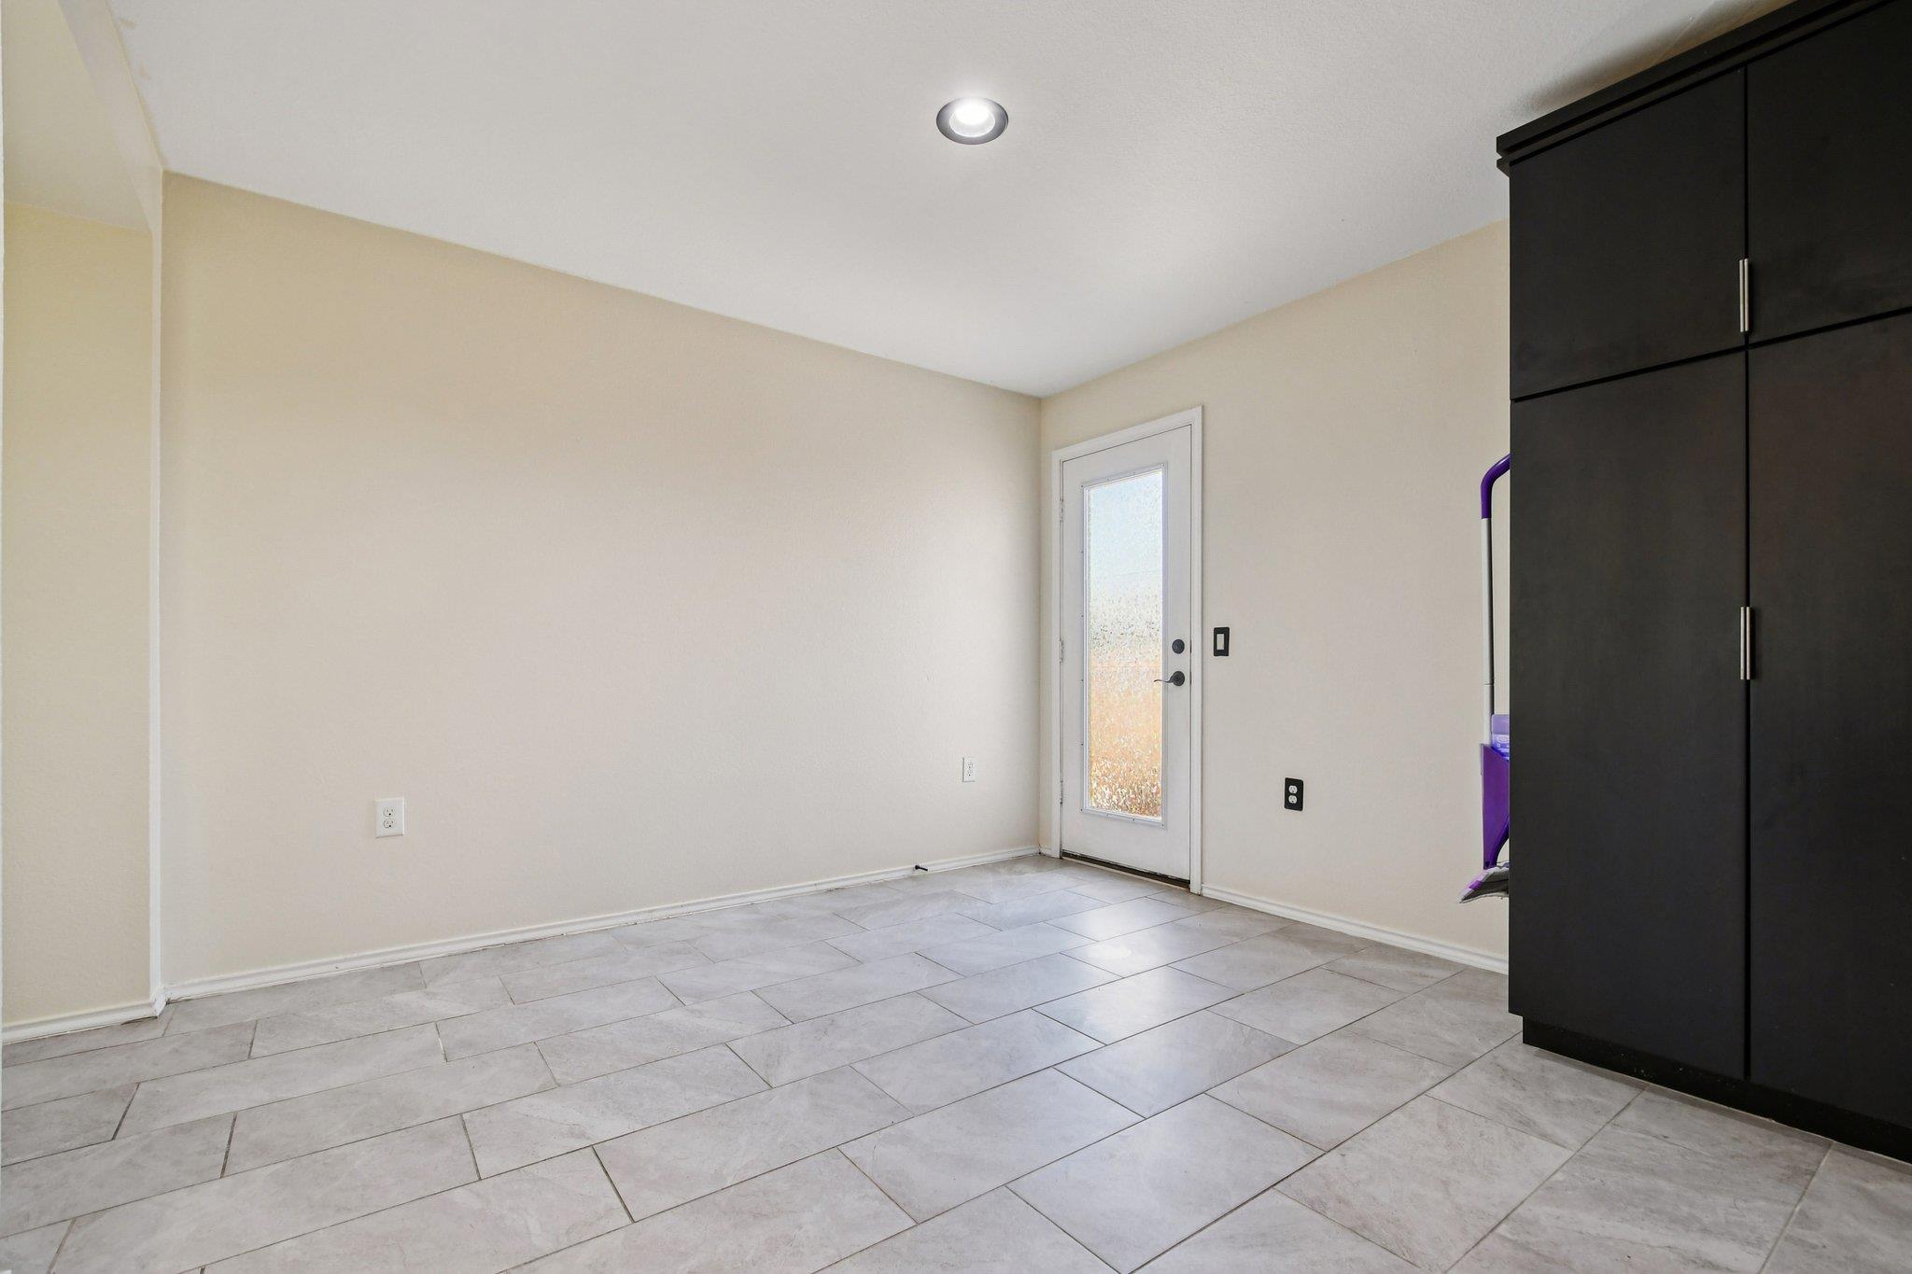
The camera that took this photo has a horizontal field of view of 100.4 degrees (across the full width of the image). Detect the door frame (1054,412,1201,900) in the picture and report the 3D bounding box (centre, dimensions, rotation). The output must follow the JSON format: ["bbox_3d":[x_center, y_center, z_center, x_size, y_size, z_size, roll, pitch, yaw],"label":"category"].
[{"bbox_3d":[0.815,0.065,3.885,0.120,2.135,0.960,1,-2,-36],"label":"door frame"}]

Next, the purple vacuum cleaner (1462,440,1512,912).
[{"bbox_3d":[1.520,0.100,2.190,0.270,1.250,0.190,1,-2,-38],"label":"purple vacuum cleaner"}]

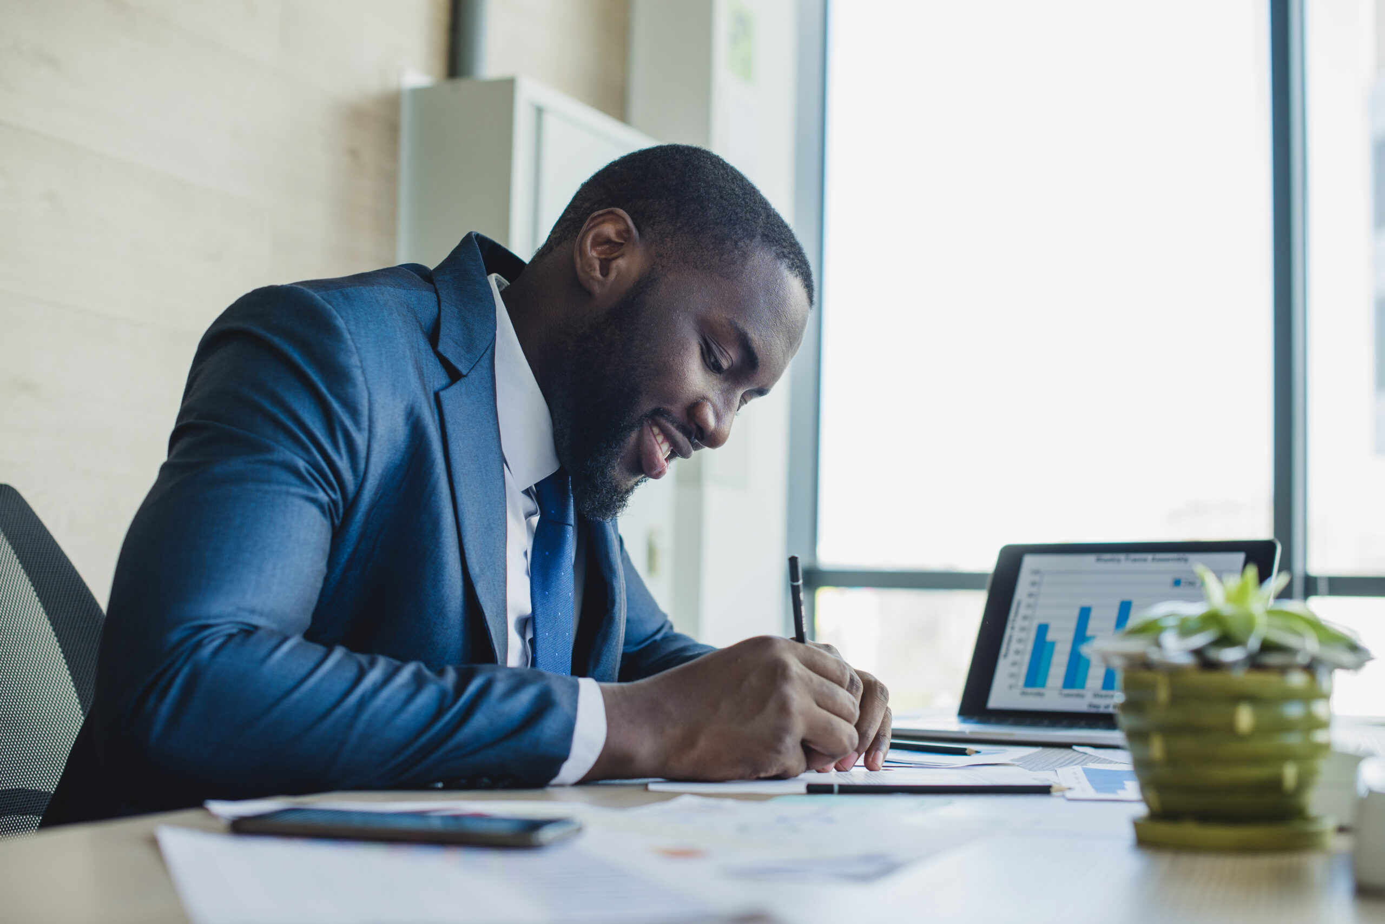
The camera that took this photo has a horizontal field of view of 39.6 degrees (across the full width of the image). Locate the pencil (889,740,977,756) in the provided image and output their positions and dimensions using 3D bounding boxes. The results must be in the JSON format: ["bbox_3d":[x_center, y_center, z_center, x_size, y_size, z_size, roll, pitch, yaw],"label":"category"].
[{"bbox_3d":[0.177,0.241,1.635,0.007,0.007,0.175,6,-7,-42],"label":"pencil"}]

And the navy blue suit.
[{"bbox_3d":[-0.200,0.119,1.450,0.480,0.570,0.590,-2,-6,33],"label":"navy blue suit"}]

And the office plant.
[{"bbox_3d":[0.296,0.136,1.057,0.152,0.150,0.152,0,-5,16],"label":"office plant"}]

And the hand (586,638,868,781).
[{"bbox_3d":[0.022,0.173,1.350,0.180,0.100,0.095,3,-5,-13],"label":"hand"}]

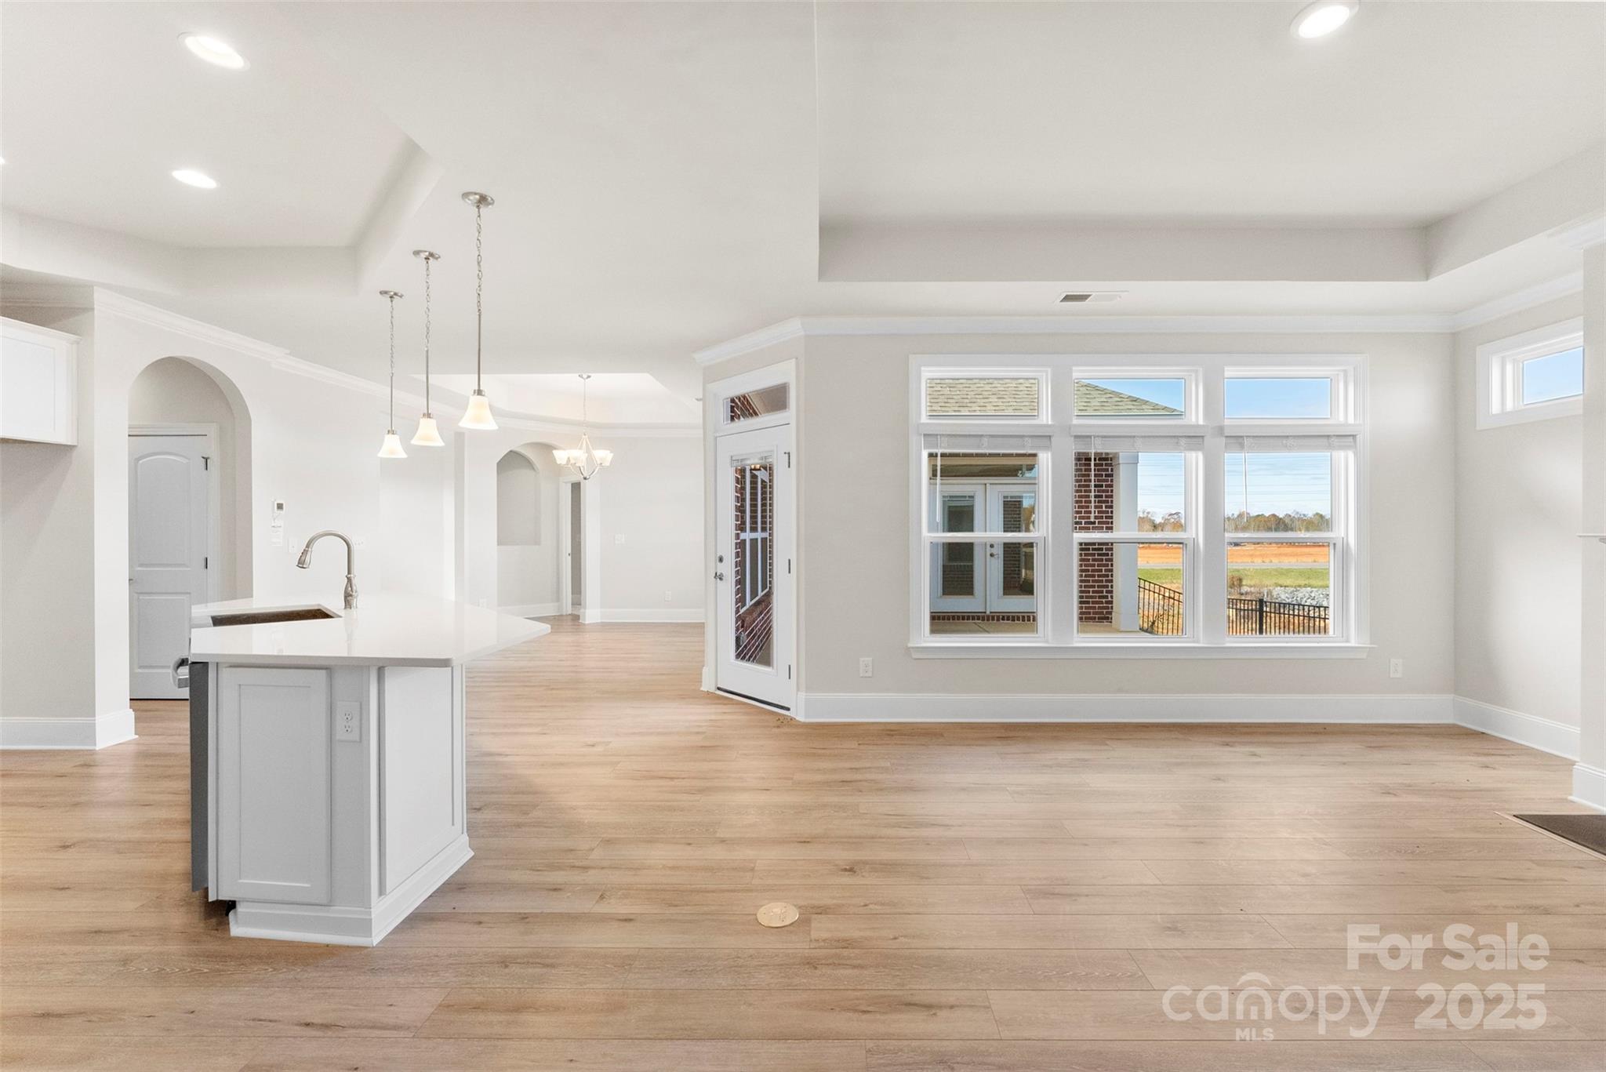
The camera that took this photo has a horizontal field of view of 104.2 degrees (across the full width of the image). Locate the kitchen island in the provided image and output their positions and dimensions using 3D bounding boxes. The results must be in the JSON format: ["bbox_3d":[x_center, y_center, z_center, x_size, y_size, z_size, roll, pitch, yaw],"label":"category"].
[{"bbox_3d":[-2.160,0.825,2.930,1.060,0.914,3.000,0,0,-45],"label":"kitchen island"}]

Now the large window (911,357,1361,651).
[{"bbox_3d":[2.270,-0.225,4.310,3.070,2.020,0.140,0,0,1],"label":"large window"}]

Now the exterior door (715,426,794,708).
[{"bbox_3d":[-0.380,0.236,4.750,0.060,2.040,0.910,0,0,-44],"label":"exterior door"}]

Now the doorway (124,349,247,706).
[{"bbox_3d":[-4.290,0.024,4.360,0.150,2.480,0.870,0,0,1],"label":"doorway"}]

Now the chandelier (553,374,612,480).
[{"bbox_3d":[-2.447,-1.217,6.970,0.660,1.190,0.660,0,0,0],"label":"chandelier"}]

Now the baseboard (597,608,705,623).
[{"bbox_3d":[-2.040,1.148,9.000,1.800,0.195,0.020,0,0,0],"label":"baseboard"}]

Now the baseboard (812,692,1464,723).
[{"bbox_3d":[2.200,1.177,4.280,4.470,0.195,0.020,0,0,1],"label":"baseboard"}]

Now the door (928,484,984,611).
[{"bbox_3d":[2.450,0.205,9.920,0.900,2.040,0.060,0,0,0],"label":"door"}]

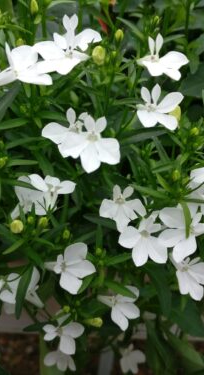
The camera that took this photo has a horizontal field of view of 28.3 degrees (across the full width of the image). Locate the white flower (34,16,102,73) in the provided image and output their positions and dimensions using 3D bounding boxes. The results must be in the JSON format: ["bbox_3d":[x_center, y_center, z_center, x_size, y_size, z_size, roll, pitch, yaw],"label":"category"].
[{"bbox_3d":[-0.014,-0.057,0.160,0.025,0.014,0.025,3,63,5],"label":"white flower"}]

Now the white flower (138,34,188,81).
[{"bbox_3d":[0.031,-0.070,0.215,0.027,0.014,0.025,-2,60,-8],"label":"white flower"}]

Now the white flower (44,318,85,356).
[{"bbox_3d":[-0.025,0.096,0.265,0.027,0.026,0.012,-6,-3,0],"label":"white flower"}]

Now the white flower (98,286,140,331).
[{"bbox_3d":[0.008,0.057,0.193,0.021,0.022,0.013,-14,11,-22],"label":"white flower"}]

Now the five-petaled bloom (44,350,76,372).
[{"bbox_3d":[-0.023,0.093,0.220,0.018,0.018,0.011,0,3,0],"label":"five-petaled bloom"}]

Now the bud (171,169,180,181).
[{"bbox_3d":[0.033,-0.006,0.182,0.004,0.005,0.004,0,21,0],"label":"bud"}]

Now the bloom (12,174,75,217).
[{"bbox_3d":[-0.026,0.004,0.182,0.027,0.015,0.020,0,49,-4],"label":"bloom"}]

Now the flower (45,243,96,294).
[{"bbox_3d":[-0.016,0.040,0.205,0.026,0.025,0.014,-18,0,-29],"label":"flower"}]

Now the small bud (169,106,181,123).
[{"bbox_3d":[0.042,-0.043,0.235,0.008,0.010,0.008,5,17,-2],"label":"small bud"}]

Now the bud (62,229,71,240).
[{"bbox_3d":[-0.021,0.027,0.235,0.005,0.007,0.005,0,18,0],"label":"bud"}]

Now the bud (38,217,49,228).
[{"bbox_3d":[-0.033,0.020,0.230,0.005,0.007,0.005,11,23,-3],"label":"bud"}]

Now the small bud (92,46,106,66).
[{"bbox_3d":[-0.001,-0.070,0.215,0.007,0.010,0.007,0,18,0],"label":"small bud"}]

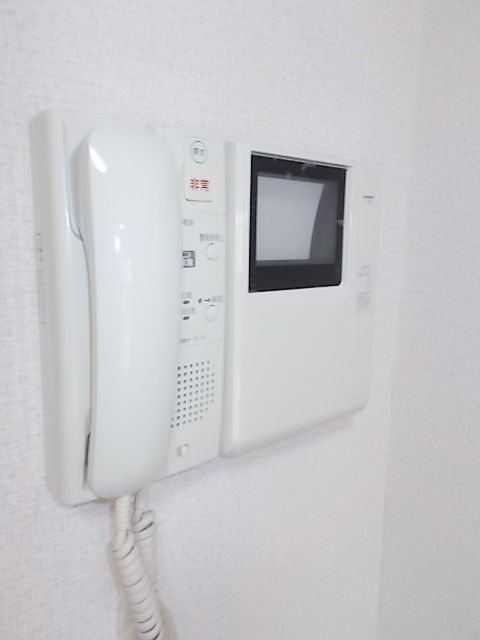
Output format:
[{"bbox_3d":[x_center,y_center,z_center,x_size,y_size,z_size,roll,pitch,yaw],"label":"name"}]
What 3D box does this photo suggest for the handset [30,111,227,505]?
[{"bbox_3d":[-0.057,-0.004,0.305,0.115,0.220,0.064,-6,11,-40],"label":"handset"}]

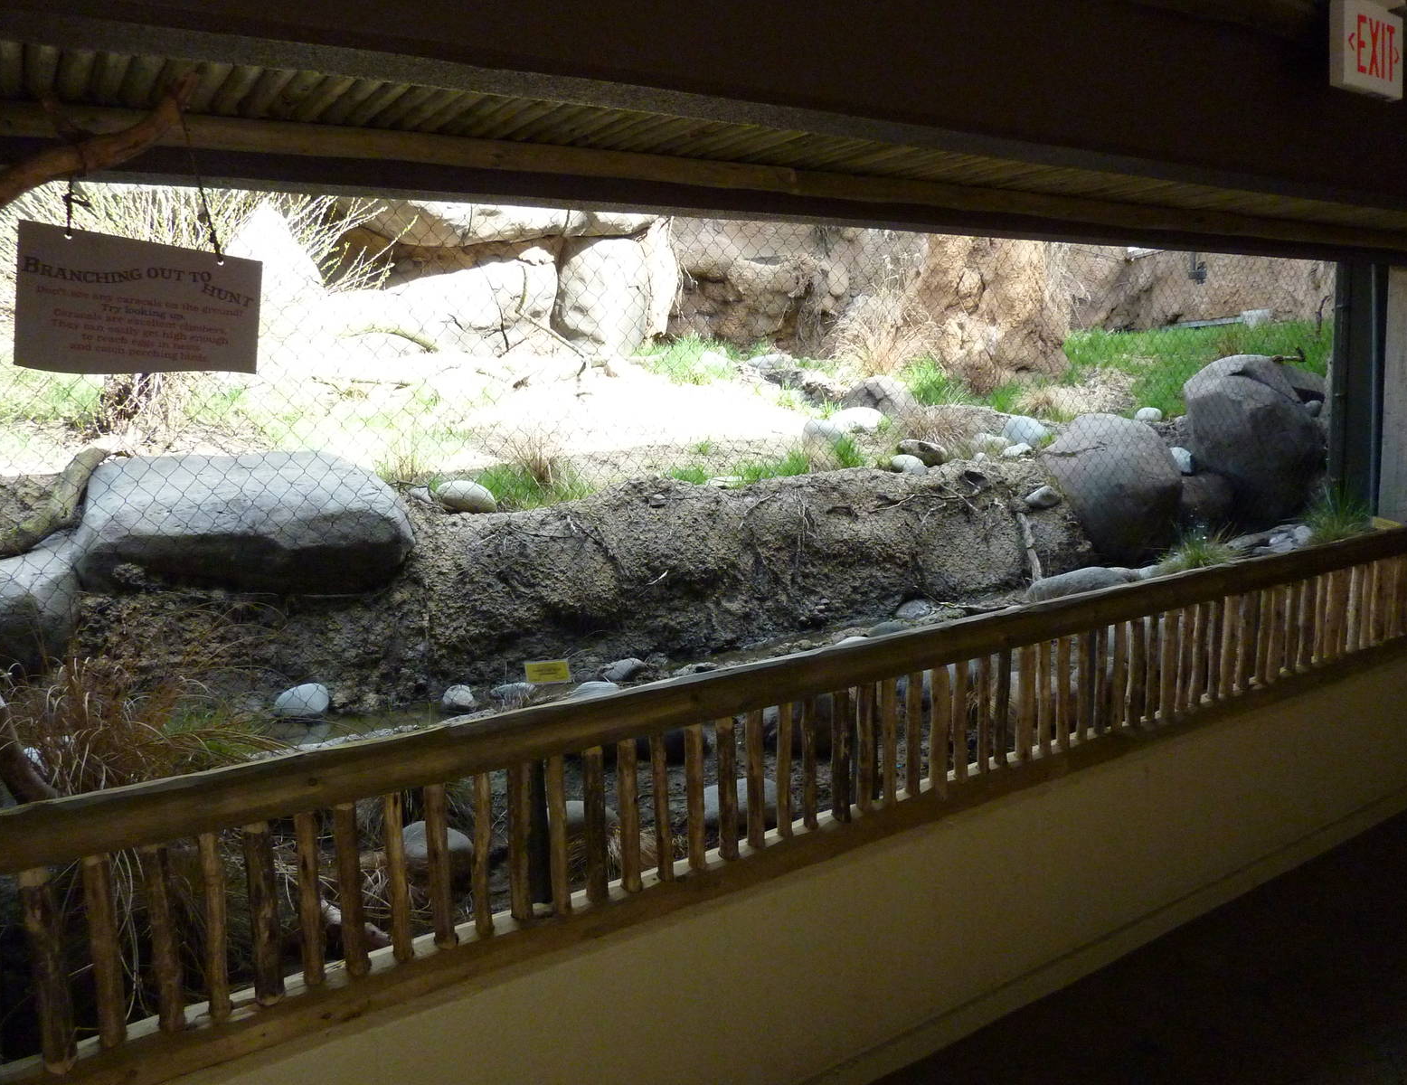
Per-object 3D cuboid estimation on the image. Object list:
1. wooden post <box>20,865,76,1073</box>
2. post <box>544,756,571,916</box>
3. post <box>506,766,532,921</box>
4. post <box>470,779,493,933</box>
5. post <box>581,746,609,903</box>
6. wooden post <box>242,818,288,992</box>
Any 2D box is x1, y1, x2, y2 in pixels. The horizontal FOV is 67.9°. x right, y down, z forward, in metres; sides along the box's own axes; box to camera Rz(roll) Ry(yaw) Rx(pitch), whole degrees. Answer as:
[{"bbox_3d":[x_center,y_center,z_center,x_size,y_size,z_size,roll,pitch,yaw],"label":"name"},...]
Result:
[{"bbox_3d":[-0.945,0.617,1.503,0.037,0.302,0.037,-7,9,-33],"label":"wooden post"},{"bbox_3d":[-0.273,0.549,1.974,0.035,0.305,0.035,-7,10,-32],"label":"post"},{"bbox_3d":[-0.329,0.532,1.869,0.039,0.289,0.039,-7,10,-32],"label":"post"},{"bbox_3d":[-0.387,0.544,1.833,0.031,0.294,0.031,-7,10,-32],"label":"post"},{"bbox_3d":[-0.203,0.539,1.991,0.041,0.300,0.041,-2,8,0],"label":"post"},{"bbox_3d":[-0.714,0.594,1.697,0.042,0.278,0.042,-6,10,-32],"label":"wooden post"}]

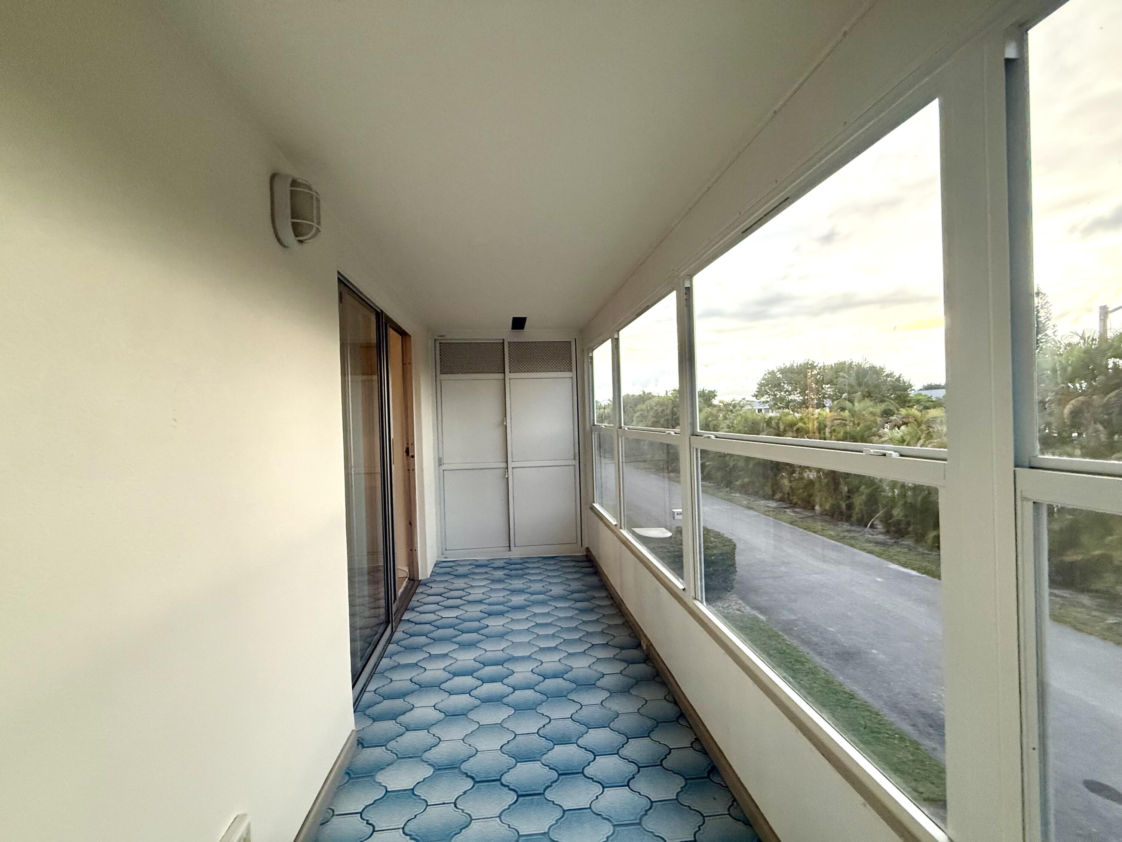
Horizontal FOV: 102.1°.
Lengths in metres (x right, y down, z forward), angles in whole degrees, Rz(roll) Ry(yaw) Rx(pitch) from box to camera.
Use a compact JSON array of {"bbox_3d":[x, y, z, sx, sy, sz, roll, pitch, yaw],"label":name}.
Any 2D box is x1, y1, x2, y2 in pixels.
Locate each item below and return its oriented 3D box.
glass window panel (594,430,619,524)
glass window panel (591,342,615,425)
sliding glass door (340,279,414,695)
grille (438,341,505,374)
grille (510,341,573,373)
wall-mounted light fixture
[{"bbox_3d":[0.386,0.452,4.055,0.030,0.760,0.930,-2,1,-7],"label":"glass window panel"},{"bbox_3d":[0.378,-0.319,4.080,0.030,0.730,0.860,-2,1,-7],"label":"glass window panel"},{"bbox_3d":[-1.187,0.340,3.045,0.100,2.100,1.830,-2,1,-7],"label":"sliding glass door"},{"bbox_3d":[-0.896,-0.634,4.580,0.630,0.325,0.030,-2,1,-7],"label":"grille"},{"bbox_3d":[-0.204,-0.656,4.639,0.630,0.325,0.030,-2,1,-7],"label":"grille"},{"bbox_3d":[-0.885,-0.709,1.536,0.110,0.240,0.155,-2,1,-7],"label":"wall-mounted light fixture"}]

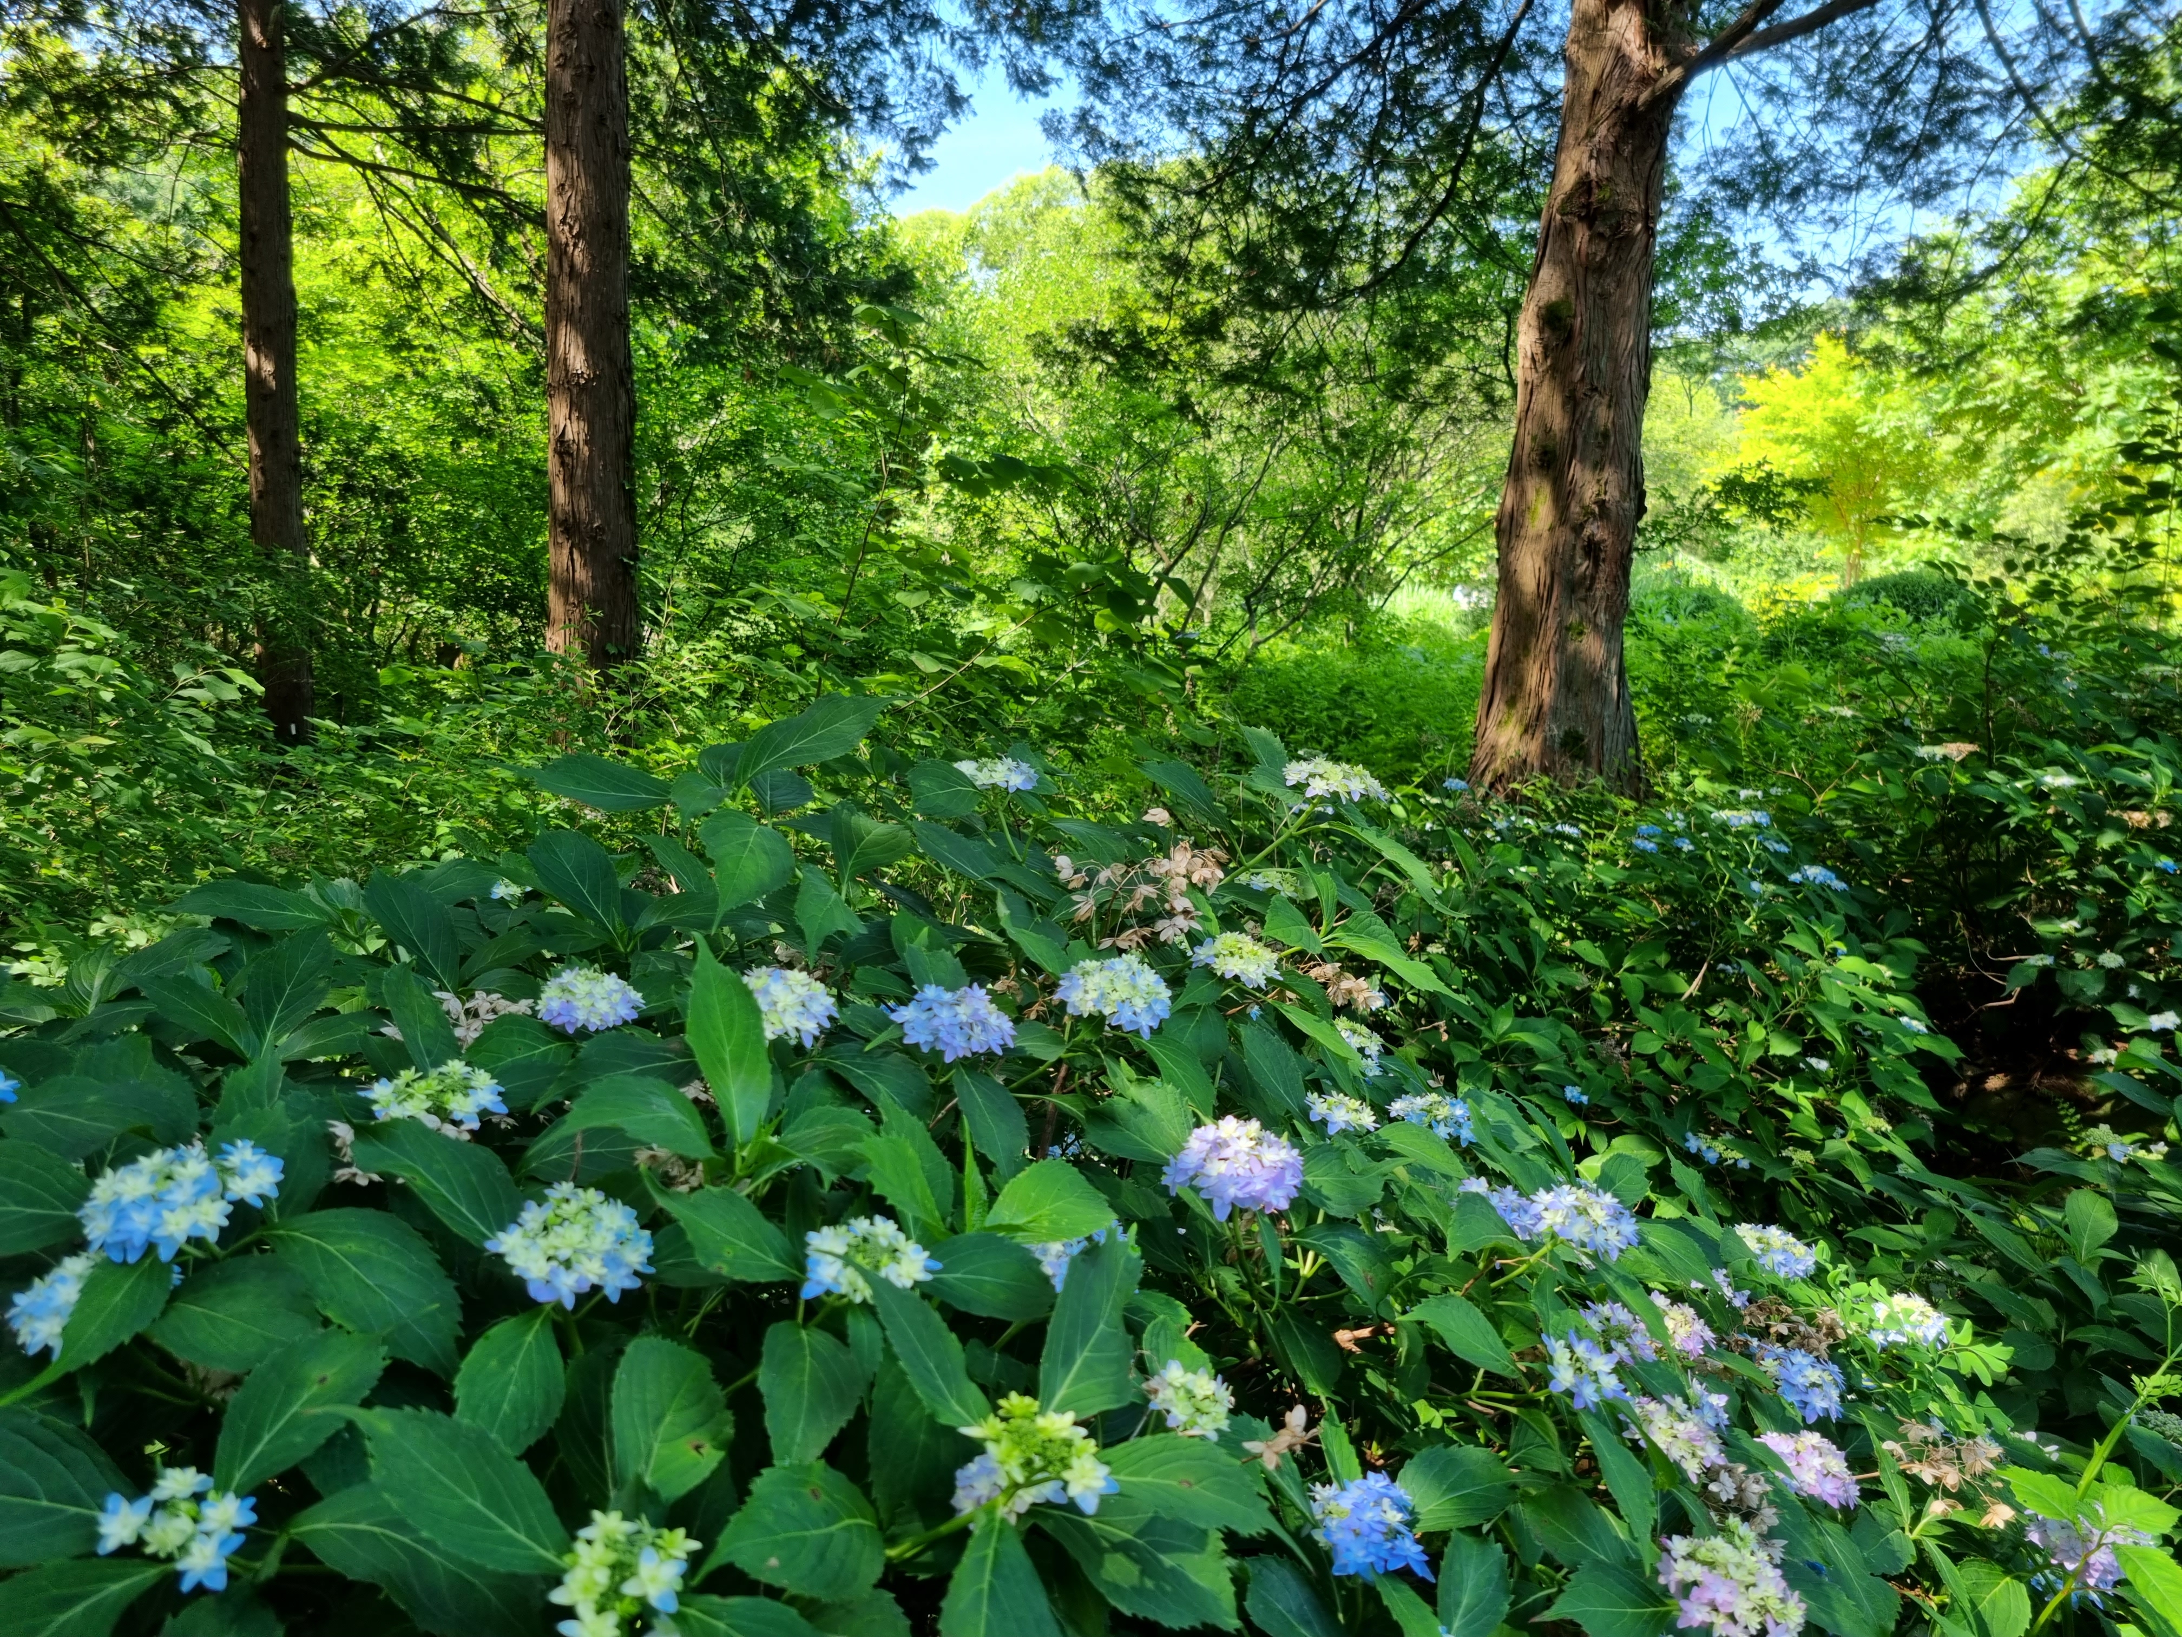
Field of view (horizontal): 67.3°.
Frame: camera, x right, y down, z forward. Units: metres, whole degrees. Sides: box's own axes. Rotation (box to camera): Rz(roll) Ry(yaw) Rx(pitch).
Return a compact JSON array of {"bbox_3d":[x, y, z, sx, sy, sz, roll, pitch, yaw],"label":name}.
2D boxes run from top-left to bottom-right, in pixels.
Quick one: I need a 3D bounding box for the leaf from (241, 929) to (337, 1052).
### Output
[{"bbox_3d":[-0.818,0.177,1.680,0.095,0.147,0.035,19,-33,-7],"label":"leaf"}]

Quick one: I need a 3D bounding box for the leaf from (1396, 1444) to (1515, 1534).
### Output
[{"bbox_3d":[0.290,0.526,1.285,0.096,0.030,0.075,-4,39,-18],"label":"leaf"}]

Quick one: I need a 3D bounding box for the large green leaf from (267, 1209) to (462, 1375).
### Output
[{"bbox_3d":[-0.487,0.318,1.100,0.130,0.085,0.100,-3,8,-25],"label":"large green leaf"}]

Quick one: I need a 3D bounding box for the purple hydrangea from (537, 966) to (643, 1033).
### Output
[{"bbox_3d":[-0.483,0.175,1.580,0.102,0.062,0.102,0,13,0],"label":"purple hydrangea"}]

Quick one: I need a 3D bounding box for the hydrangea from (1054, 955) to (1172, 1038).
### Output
[{"bbox_3d":[0.022,0.176,1.620,0.115,0.075,0.110,0,7,1],"label":"hydrangea"}]

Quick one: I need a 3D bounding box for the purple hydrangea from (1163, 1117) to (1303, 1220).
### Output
[{"bbox_3d":[0.122,0.301,1.400,0.115,0.075,0.115,0,18,0],"label":"purple hydrangea"}]

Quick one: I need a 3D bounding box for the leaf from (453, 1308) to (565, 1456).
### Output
[{"bbox_3d":[-0.387,0.376,1.100,0.070,0.095,0.030,23,-40,-11],"label":"leaf"}]

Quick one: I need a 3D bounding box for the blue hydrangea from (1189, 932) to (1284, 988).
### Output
[{"bbox_3d":[0.187,0.182,2.100,0.117,0.072,0.112,3,20,5],"label":"blue hydrangea"}]

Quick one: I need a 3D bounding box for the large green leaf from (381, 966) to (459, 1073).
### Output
[{"bbox_3d":[-0.612,0.183,1.500,0.070,0.125,0.030,-11,-27,-13],"label":"large green leaf"}]

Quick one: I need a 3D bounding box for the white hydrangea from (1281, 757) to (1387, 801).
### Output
[{"bbox_3d":[0.279,-0.044,1.870,0.120,0.050,0.105,1,7,8],"label":"white hydrangea"}]

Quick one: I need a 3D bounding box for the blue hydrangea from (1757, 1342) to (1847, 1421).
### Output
[{"bbox_3d":[0.624,0.495,1.450,0.090,0.070,0.090,13,23,0],"label":"blue hydrangea"}]

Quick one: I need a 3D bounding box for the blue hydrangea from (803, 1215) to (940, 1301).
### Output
[{"bbox_3d":[-0.167,0.336,1.250,0.102,0.055,0.098,0,16,0],"label":"blue hydrangea"}]

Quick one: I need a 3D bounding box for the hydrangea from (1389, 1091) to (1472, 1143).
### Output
[{"bbox_3d":[0.383,0.338,1.850,0.090,0.052,0.090,6,13,0],"label":"hydrangea"}]

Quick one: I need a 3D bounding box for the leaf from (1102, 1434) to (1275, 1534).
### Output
[{"bbox_3d":[0.066,0.425,1.050,0.120,0.030,0.075,18,35,12],"label":"leaf"}]

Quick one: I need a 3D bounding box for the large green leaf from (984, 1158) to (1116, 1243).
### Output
[{"bbox_3d":[-0.030,0.284,1.220,0.098,0.050,0.085,0,7,-1],"label":"large green leaf"}]

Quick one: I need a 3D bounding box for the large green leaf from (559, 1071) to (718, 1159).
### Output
[{"bbox_3d":[-0.389,0.256,1.410,0.123,0.045,0.085,11,17,-24],"label":"large green leaf"}]

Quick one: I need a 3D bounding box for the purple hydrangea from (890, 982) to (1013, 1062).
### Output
[{"bbox_3d":[-0.148,0.216,1.750,0.135,0.080,0.125,1,20,-5],"label":"purple hydrangea"}]

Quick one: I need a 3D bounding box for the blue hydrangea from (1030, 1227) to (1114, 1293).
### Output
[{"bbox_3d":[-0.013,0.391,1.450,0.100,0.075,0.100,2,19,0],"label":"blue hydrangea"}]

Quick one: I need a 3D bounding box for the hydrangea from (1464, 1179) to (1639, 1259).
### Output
[{"bbox_3d":[0.445,0.385,1.580,0.160,0.065,0.110,9,13,0],"label":"hydrangea"}]

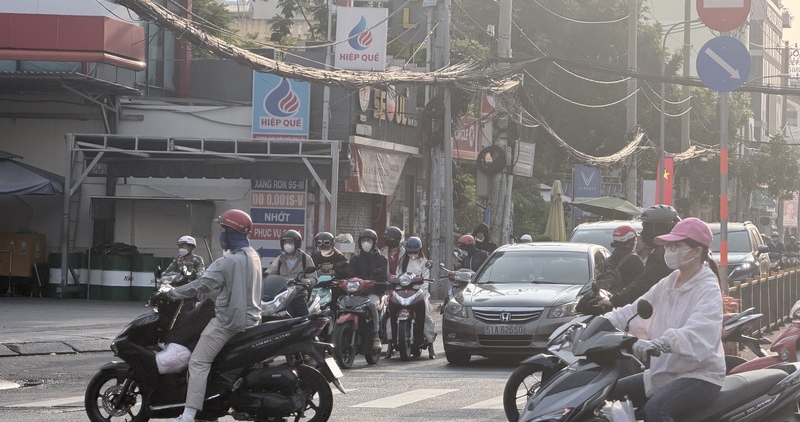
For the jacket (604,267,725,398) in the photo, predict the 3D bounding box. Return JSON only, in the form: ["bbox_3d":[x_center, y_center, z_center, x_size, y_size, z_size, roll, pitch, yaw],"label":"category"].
[{"bbox_3d":[1.105,0.495,9.600,0.440,0.560,0.490,1,-1,-33],"label":"jacket"}]

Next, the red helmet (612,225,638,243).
[{"bbox_3d":[2.345,0.250,24.200,0.280,0.180,0.230,1,-1,-37],"label":"red helmet"}]

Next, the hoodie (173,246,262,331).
[{"bbox_3d":[-1.305,0.555,16.600,0.620,0.620,0.520,0,-1,6],"label":"hoodie"}]

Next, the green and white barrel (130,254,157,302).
[{"bbox_3d":[-4.925,1.272,44.000,0.590,0.890,0.590,0,-1,0],"label":"green and white barrel"}]

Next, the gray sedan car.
[{"bbox_3d":[1.870,1.130,29.200,1.850,1.470,4.920,0,-1,14],"label":"gray sedan car"}]

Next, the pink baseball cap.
[{"bbox_3d":[1.178,0.090,9.600,0.260,0.130,0.180,1,-1,-26],"label":"pink baseball cap"}]

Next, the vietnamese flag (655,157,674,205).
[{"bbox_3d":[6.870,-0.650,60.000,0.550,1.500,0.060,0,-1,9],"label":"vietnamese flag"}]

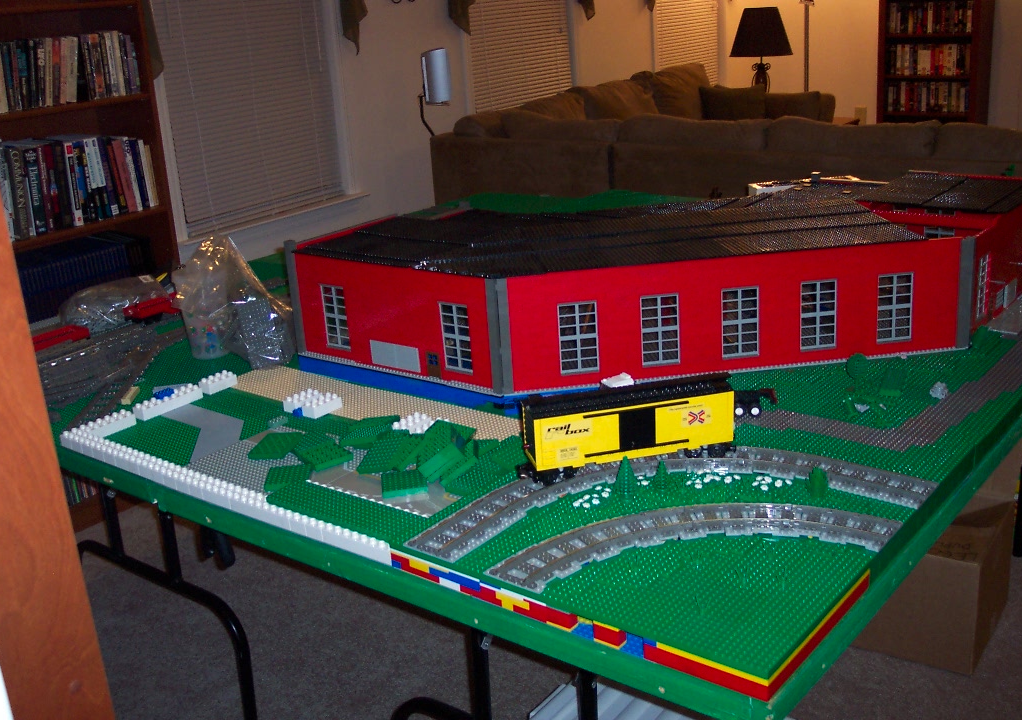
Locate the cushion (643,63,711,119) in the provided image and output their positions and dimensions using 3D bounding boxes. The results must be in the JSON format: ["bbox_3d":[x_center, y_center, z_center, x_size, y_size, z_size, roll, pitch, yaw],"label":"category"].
[{"bbox_3d":[0.878,-1.224,5.745,0.210,0.480,0.550,11,24,37],"label":"cushion"}]

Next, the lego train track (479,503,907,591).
[{"bbox_3d":[0.219,0.212,1.368,0.509,0.013,0.162,-6,19,-5],"label":"lego train track"}]

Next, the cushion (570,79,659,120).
[{"bbox_3d":[0.543,-1.064,5.353,0.210,0.470,0.600,11,24,37],"label":"cushion"}]

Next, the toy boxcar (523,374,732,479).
[{"bbox_3d":[0.159,0.089,1.544,0.282,0.116,0.068,-8,19,-10],"label":"toy boxcar"}]

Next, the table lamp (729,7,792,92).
[{"bbox_3d":[1.411,-1.678,6.454,0.355,0.600,0.355,0,19,12],"label":"table lamp"}]

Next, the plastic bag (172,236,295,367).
[{"bbox_3d":[-0.522,-0.110,2.157,0.235,0.220,0.160,-9,19,-13],"label":"plastic bag"}]

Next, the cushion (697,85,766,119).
[{"bbox_3d":[1.166,-1.252,6.011,0.390,0.380,0.150,11,24,37],"label":"cushion"}]

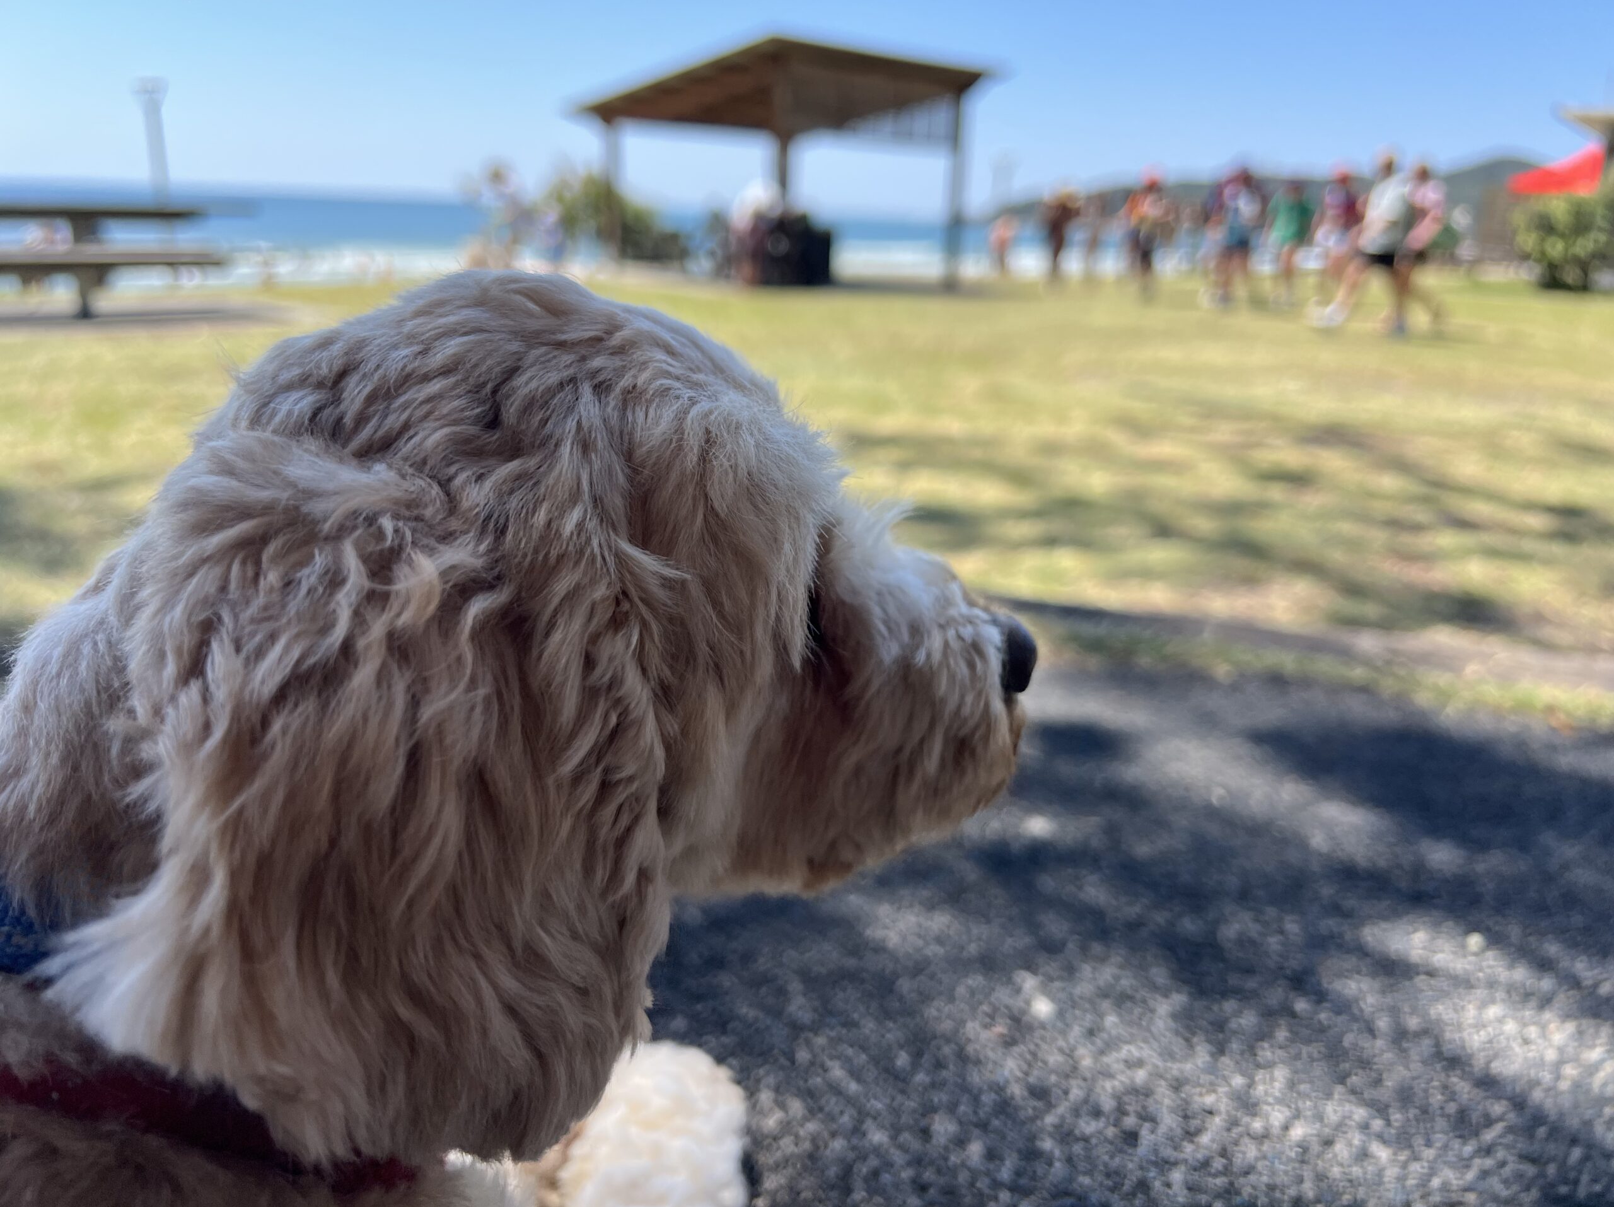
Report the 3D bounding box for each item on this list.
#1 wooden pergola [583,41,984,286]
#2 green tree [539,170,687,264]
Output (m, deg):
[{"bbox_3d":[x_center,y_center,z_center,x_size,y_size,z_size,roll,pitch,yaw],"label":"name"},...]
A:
[{"bbox_3d":[-0.318,-6.377,18.089,4.310,3.060,4.050,-15,25,-42],"label":"wooden pergola"},{"bbox_3d":[-3.805,-7.586,23.834,2.950,1.900,2.500,-1,18,-9],"label":"green tree"}]

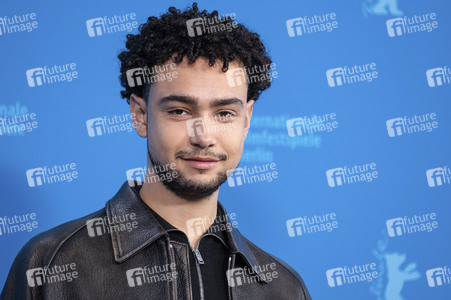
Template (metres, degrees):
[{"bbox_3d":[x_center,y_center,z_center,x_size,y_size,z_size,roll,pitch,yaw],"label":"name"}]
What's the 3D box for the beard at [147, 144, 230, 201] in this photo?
[{"bbox_3d":[-0.049,0.032,3.460,0.112,0.071,0.080,2,2,-11],"label":"beard"}]

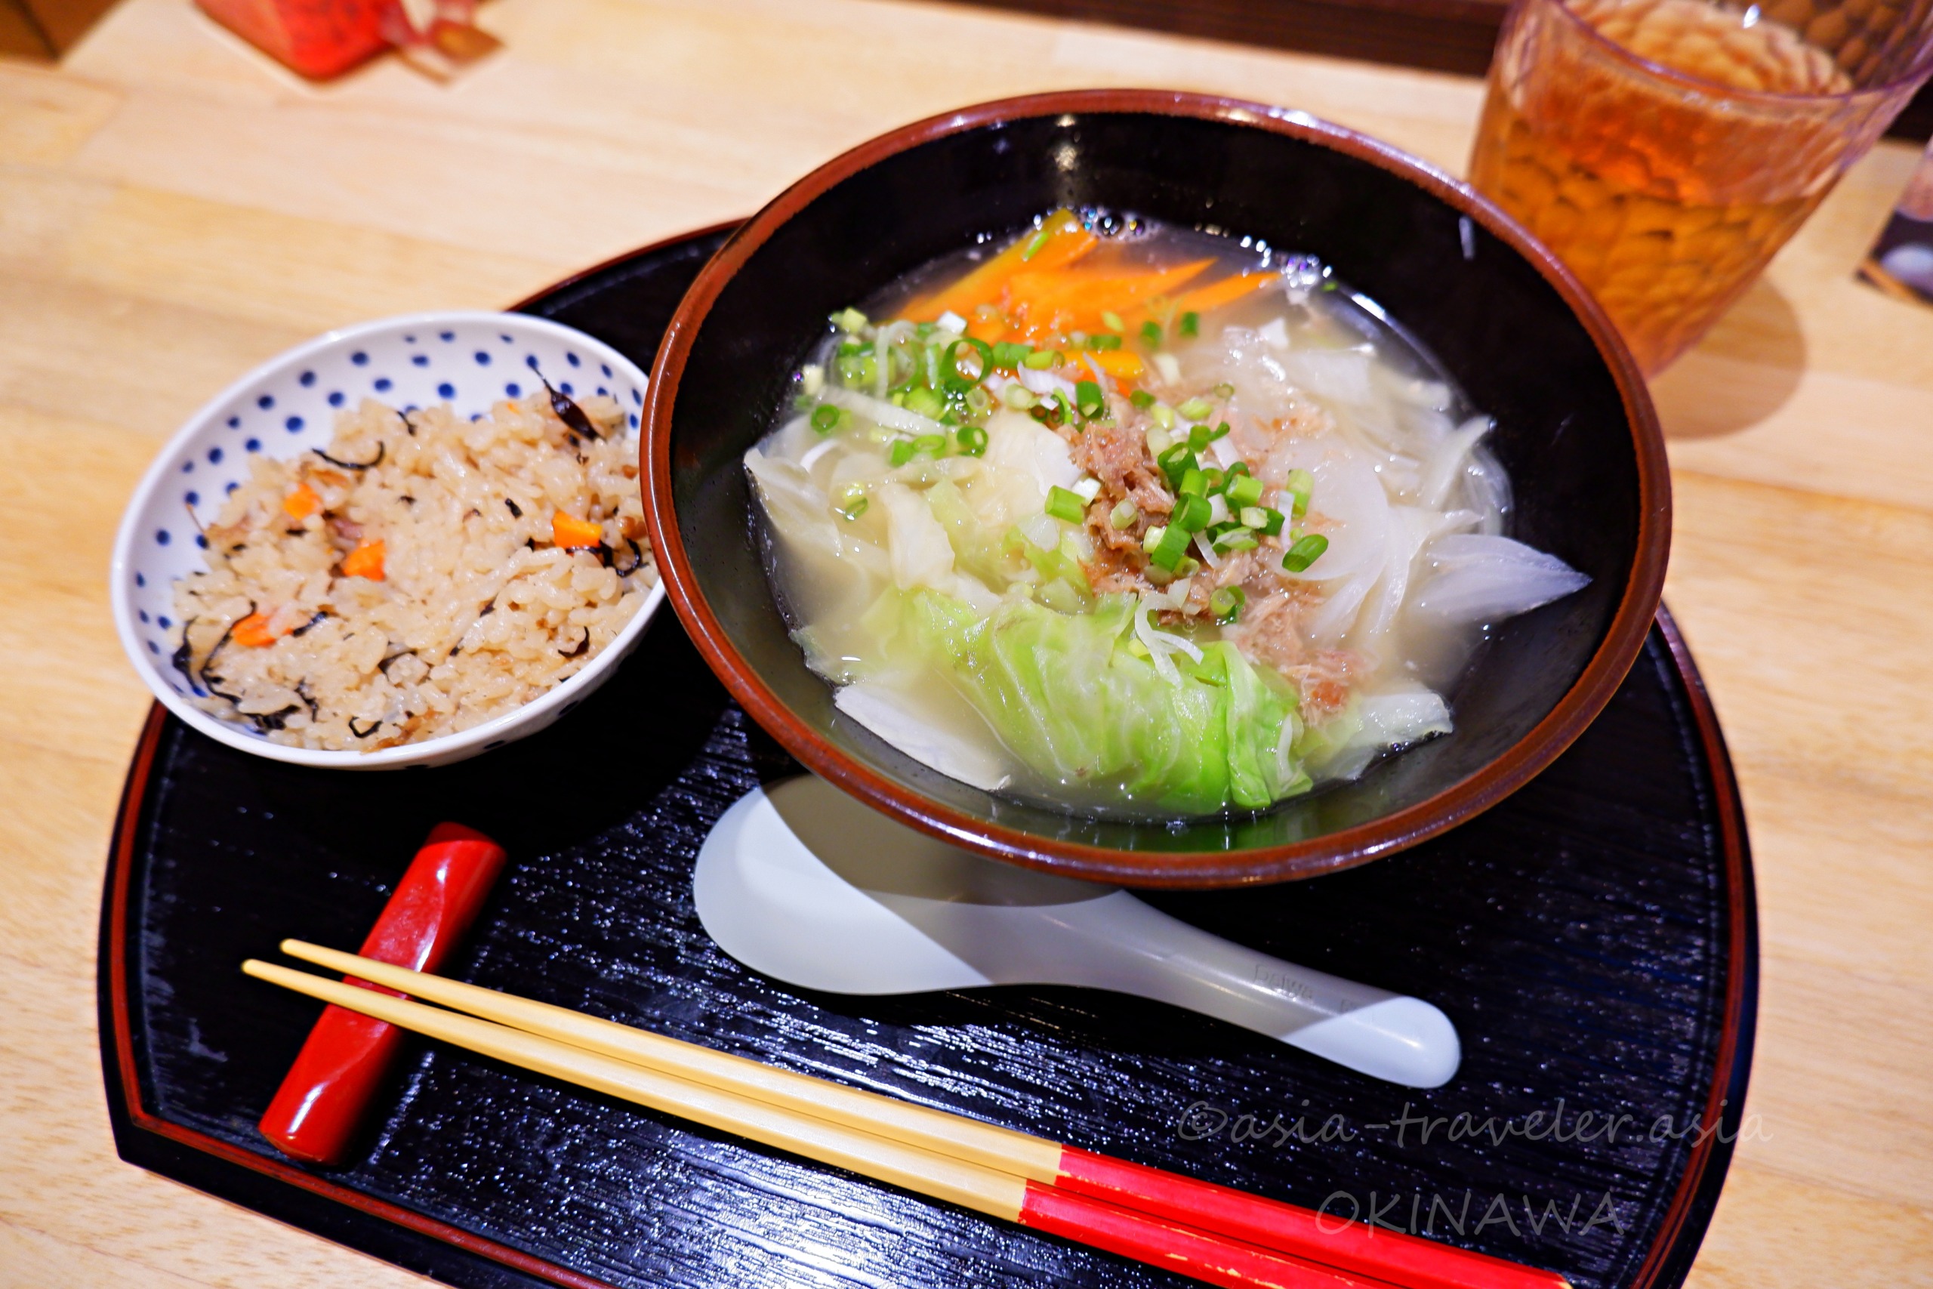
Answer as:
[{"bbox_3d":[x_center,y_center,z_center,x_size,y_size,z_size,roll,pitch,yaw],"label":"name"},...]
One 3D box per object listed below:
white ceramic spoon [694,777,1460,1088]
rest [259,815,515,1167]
[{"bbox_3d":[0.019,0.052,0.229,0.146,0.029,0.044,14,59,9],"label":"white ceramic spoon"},{"bbox_3d":[-0.108,0.065,0.231,0.017,0.012,0.060,15,59,9],"label":"rest"}]

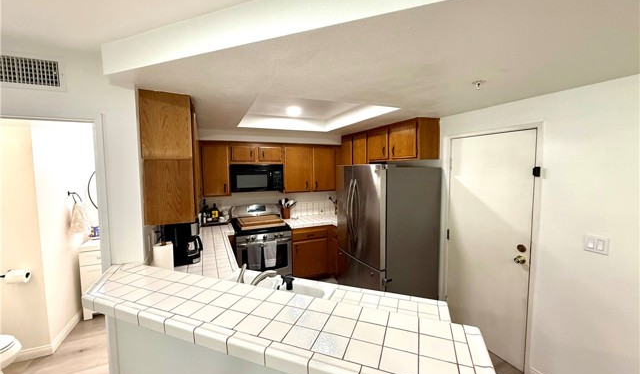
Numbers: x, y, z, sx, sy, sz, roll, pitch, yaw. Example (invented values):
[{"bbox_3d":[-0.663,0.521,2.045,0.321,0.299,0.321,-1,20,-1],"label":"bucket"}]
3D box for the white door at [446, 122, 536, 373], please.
[{"bbox_3d":[1.569,0.532,2.457,0.050,2.031,0.770,-2,5,-24],"label":"white door"}]

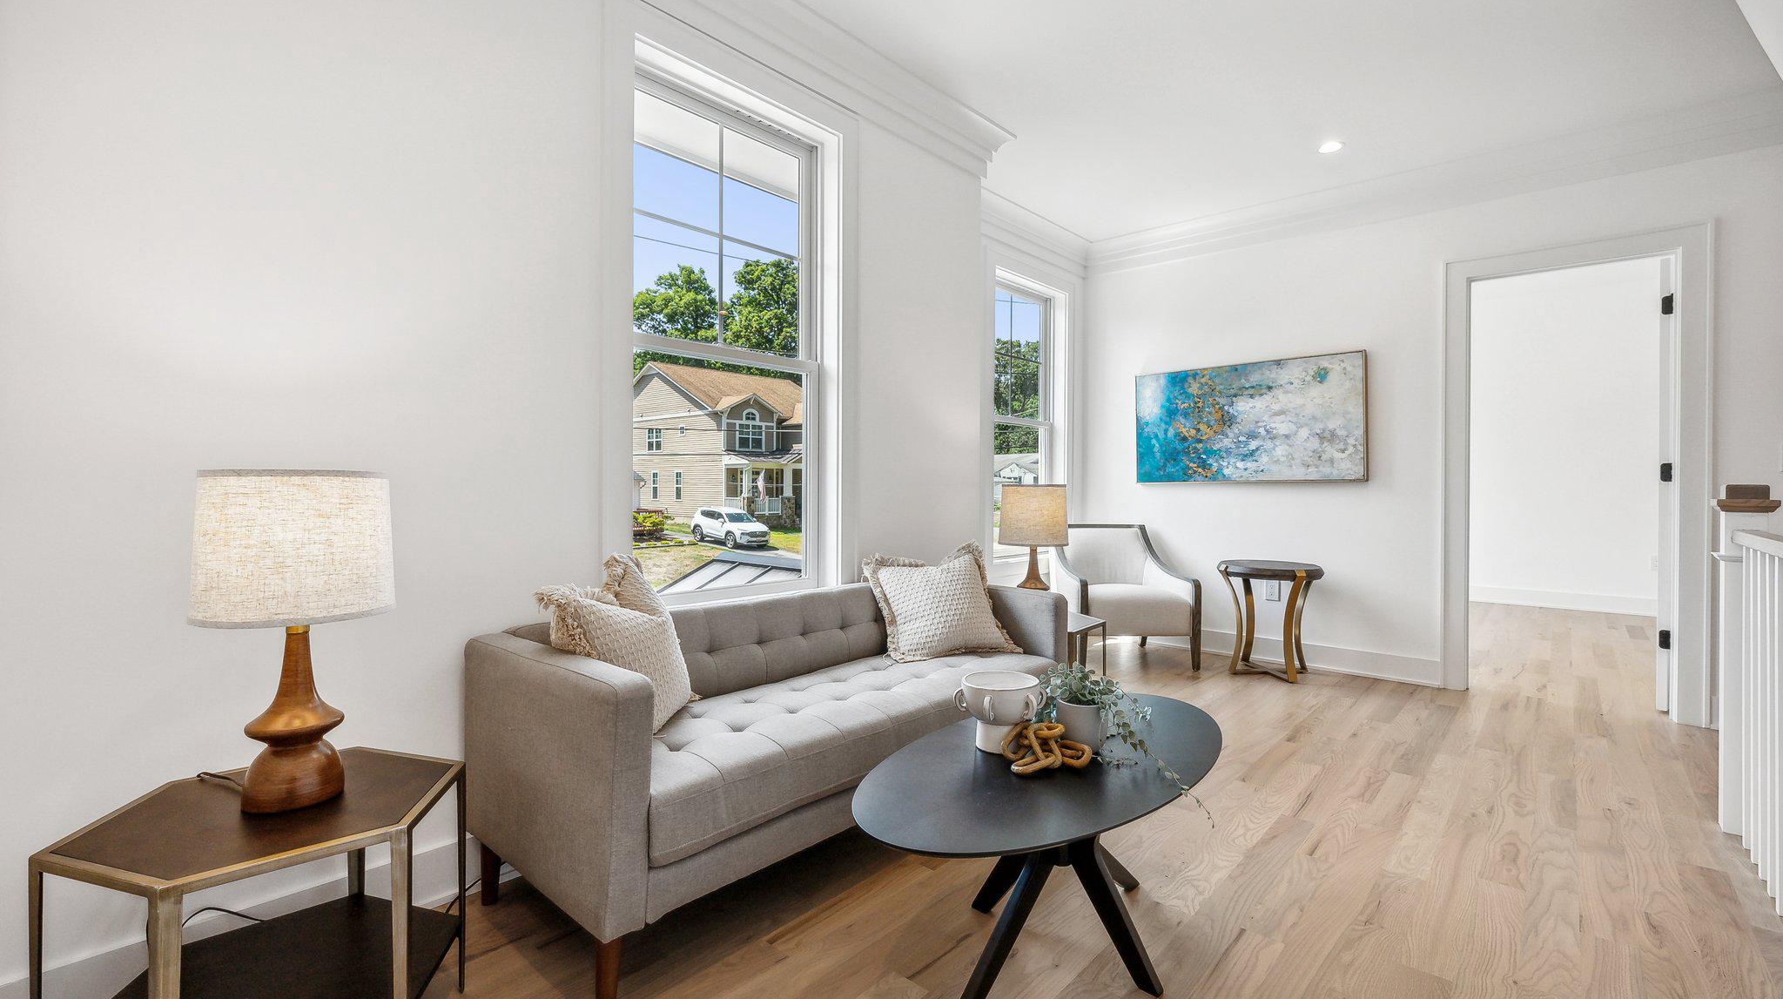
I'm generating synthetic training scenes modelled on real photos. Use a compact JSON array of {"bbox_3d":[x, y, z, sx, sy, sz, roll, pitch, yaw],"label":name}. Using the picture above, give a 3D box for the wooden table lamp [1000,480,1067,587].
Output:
[{"bbox_3d":[0.632,0.228,3.291,0.300,0.610,0.300,0,1,0],"label":"wooden table lamp"}]

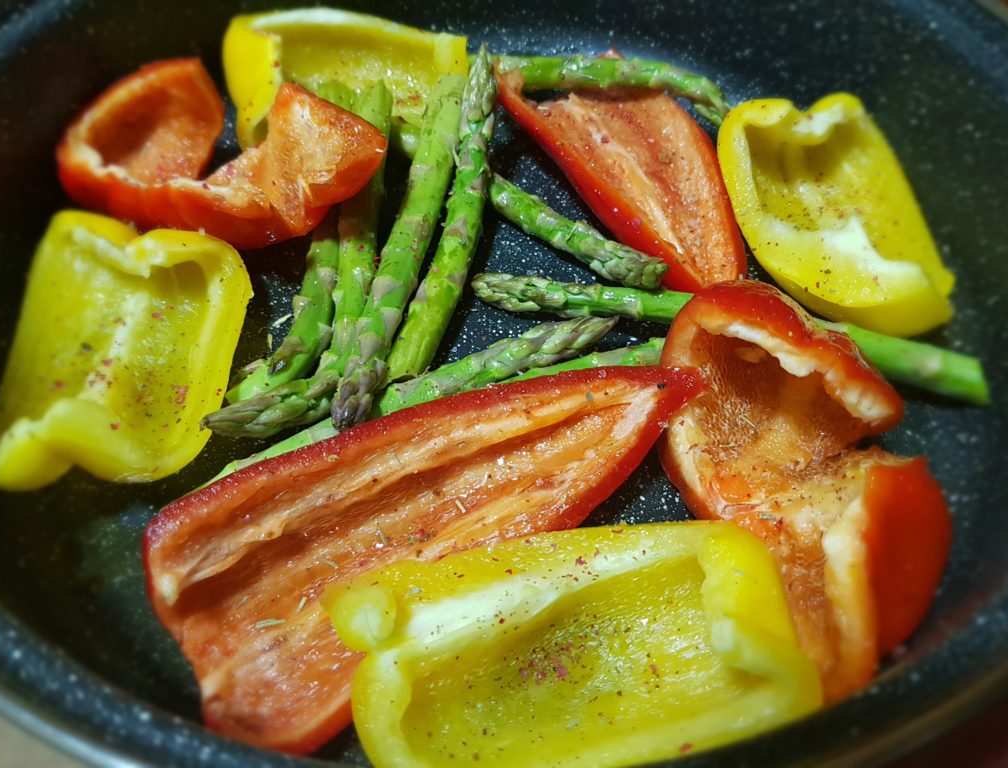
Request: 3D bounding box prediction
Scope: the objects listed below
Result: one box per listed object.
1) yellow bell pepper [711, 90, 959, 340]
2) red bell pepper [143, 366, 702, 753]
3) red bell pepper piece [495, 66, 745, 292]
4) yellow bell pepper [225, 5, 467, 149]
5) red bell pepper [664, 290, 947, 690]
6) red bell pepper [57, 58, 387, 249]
[{"bbox_3d":[0.084,-0.043,0.208,0.043,0.027,0.066,-12,56,-8],"label":"yellow bell pepper"},{"bbox_3d":[-0.011,0.034,0.152,0.110,0.030,0.049,-20,58,-14],"label":"red bell pepper"},{"bbox_3d":[0.035,-0.057,0.218,0.042,0.026,0.081,-23,58,-16],"label":"red bell pepper piece"},{"bbox_3d":[-0.045,-0.087,0.230,0.070,0.034,0.036,3,55,2],"label":"yellow bell pepper"},{"bbox_3d":[0.058,0.023,0.156,0.041,0.037,0.076,-11,56,-8],"label":"red bell pepper"},{"bbox_3d":[-0.071,-0.063,0.213,0.079,0.036,0.043,1,55,0],"label":"red bell pepper"}]

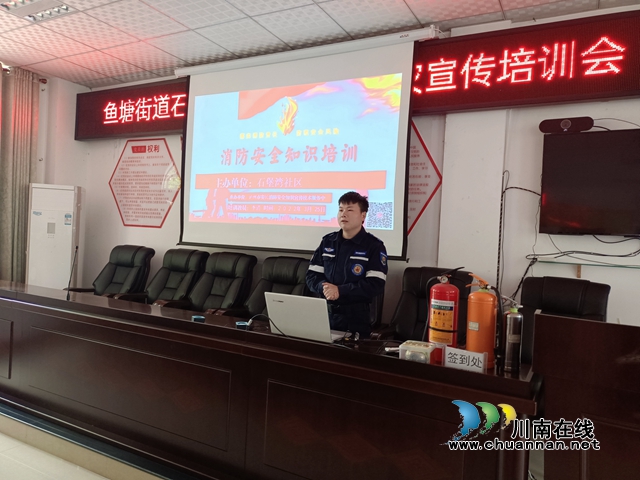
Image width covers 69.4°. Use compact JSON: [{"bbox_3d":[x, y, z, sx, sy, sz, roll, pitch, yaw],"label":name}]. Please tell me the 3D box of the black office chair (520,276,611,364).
[{"bbox_3d":[1.475,0.858,2.829,0.640,1.190,0.700,3,1,28],"label":"black office chair"}]

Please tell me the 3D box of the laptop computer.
[{"bbox_3d":[-0.050,0.390,2.422,0.350,0.224,0.335,3,1,25],"label":"laptop computer"}]

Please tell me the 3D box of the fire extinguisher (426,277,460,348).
[{"bbox_3d":[0.563,0.333,2.046,0.160,0.405,0.140,3,1,28],"label":"fire extinguisher"}]

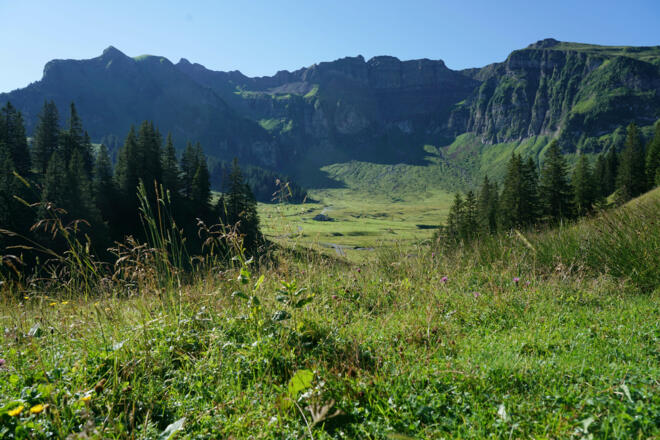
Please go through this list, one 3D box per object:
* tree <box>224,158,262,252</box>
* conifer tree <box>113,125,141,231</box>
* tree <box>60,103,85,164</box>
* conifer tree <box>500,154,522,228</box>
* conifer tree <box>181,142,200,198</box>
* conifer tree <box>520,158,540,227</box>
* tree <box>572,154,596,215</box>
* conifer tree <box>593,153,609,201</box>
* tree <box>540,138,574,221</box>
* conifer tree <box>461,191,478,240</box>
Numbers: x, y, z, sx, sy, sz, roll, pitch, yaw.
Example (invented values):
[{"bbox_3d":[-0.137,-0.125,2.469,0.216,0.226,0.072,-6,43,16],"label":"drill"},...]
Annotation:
[{"bbox_3d":[-12.730,-1.700,76.000,5.180,14.810,5.180,0,3,0],"label":"tree"},{"bbox_3d":[-34.720,-5.660,88.000,5.140,21.090,5.140,0,3,0],"label":"conifer tree"},{"bbox_3d":[-57.470,-16.470,115.000,6.720,19.720,6.720,0,3,0],"label":"tree"},{"bbox_3d":[30.410,-4.690,86.000,4.360,13.240,4.360,0,3,0],"label":"conifer tree"},{"bbox_3d":[-26.540,-7.160,98.000,4.770,15.270,4.770,0,3,0],"label":"conifer tree"},{"bbox_3d":[34.370,-4.710,88.000,4.110,12.340,4.110,0,3,0],"label":"conifer tree"},{"bbox_3d":[45.610,-6.090,92.000,4.660,11.290,4.660,0,3,0],"label":"tree"},{"bbox_3d":[58.910,-8.950,112.000,4.150,11.560,4.150,0,3,0],"label":"conifer tree"},{"bbox_3d":[35.380,-5.840,80.000,6.080,13.090,6.080,0,3,0],"label":"tree"},{"bbox_3d":[22.210,-0.320,82.000,3.350,8.790,3.350,0,3,0],"label":"conifer tree"}]

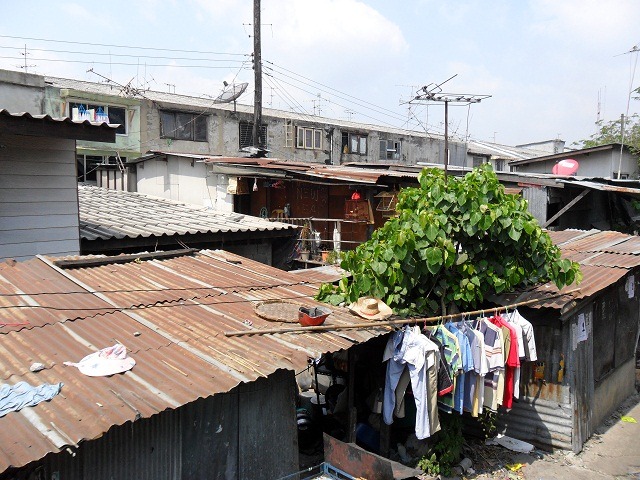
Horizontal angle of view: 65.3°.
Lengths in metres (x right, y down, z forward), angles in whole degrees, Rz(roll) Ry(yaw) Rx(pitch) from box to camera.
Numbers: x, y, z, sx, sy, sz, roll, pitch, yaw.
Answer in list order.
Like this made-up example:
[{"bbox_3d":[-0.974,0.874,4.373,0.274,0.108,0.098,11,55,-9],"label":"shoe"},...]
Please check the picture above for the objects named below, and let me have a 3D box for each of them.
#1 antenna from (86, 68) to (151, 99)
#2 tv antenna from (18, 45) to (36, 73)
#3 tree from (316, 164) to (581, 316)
[{"bbox_3d":[-8.073,-6.270,20.000,2.400,1.250,1.100,-2,5,-20],"label":"antenna"},{"bbox_3d":[-12.305,-7.635,21.000,0.850,1.250,0.850,-2,5,-20],"label":"tv antenna"},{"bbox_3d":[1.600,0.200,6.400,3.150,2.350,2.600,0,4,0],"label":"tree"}]

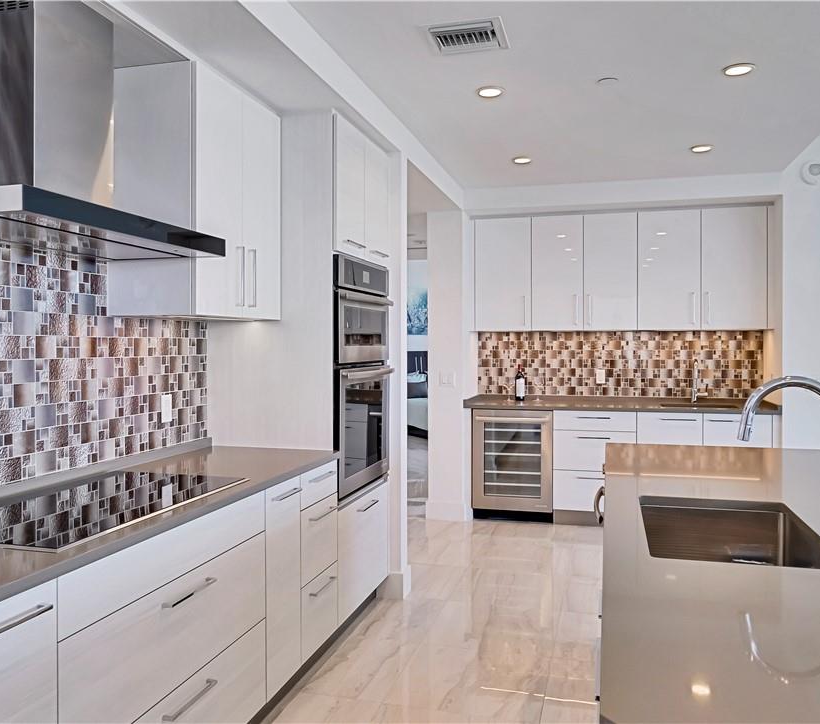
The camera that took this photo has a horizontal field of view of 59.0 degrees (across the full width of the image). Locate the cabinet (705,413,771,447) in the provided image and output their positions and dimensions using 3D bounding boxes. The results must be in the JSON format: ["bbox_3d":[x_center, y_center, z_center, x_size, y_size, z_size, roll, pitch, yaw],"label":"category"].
[{"bbox_3d":[2.404,0.757,5.422,0.456,0.778,0.570,0,1,15],"label":"cabinet"}]

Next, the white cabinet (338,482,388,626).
[{"bbox_3d":[-0.501,0.889,3.589,0.605,0.504,0.753,0,1,15],"label":"white cabinet"}]

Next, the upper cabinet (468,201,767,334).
[{"bbox_3d":[1.609,-0.695,5.711,2.170,0.887,0.385,0,1,15],"label":"upper cabinet"}]

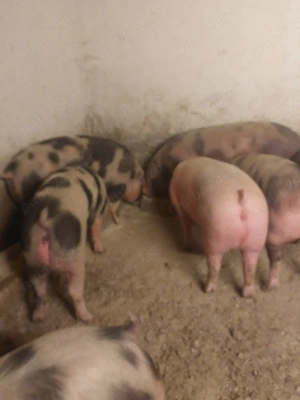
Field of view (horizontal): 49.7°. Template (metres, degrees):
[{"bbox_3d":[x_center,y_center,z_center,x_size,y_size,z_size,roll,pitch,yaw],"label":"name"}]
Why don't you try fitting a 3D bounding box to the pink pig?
[{"bbox_3d":[0.281,0.068,1.860,0.300,0.560,0.930,-4,19,-10],"label":"pink pig"}]

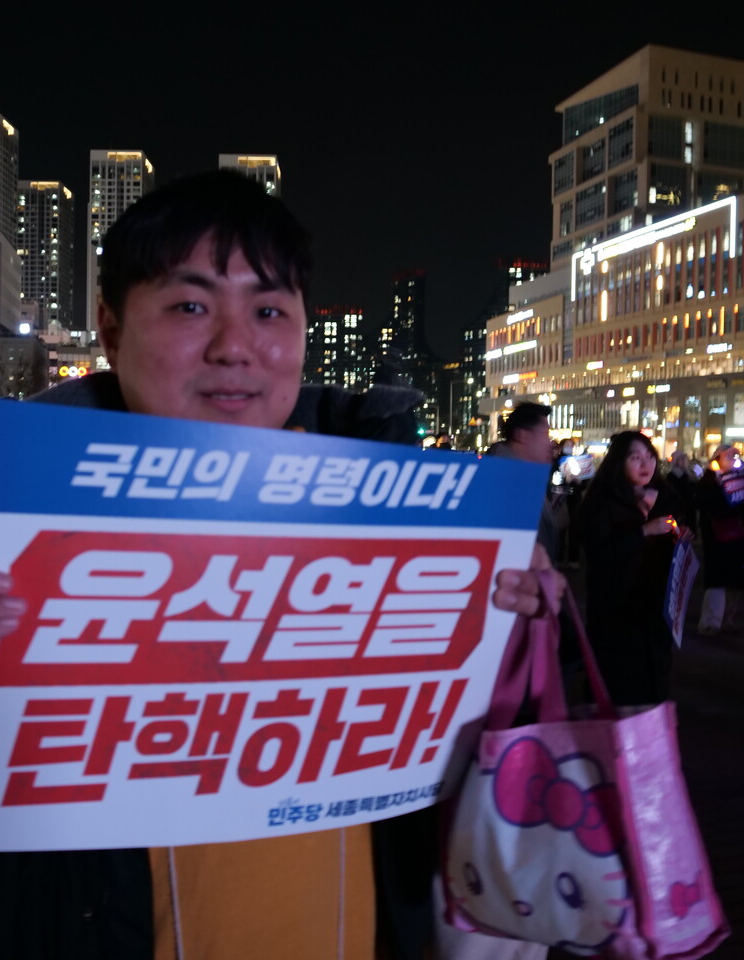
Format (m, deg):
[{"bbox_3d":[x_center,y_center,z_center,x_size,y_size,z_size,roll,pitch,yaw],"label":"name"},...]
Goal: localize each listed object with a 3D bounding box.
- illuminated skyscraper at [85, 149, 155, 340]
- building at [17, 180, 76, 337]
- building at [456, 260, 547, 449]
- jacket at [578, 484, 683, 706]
[{"bbox_3d":[-113.283,-77.125,406.884,24.095,140.573,24.000,1,1,0],"label":"illuminated skyscraper"},{"bbox_3d":[-180.726,-86.276,494.771,23.723,153.899,24.000,1,1,0],"label":"building"},{"bbox_3d":[30.719,-15.940,149.742,15.000,31.000,23.000,1,1,-23],"label":"building"},{"bbox_3d":[1.213,0.546,4.209,0.500,1.070,0.420,0,1,-35],"label":"jacket"}]

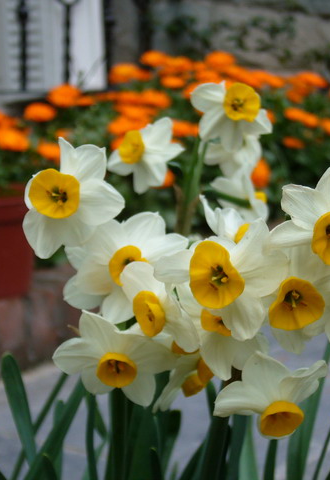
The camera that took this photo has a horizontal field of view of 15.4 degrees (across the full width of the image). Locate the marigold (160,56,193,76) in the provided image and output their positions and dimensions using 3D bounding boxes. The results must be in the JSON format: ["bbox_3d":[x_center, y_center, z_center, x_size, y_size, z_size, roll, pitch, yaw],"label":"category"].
[{"bbox_3d":[0.021,-0.324,2.280,0.060,0.034,0.058,0,9,0],"label":"marigold"}]

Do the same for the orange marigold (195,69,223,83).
[{"bbox_3d":[0.083,-0.307,2.280,0.053,0.028,0.053,0,9,0],"label":"orange marigold"}]

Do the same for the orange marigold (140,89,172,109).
[{"bbox_3d":[-0.016,-0.241,2.080,0.054,0.032,0.054,0,9,0],"label":"orange marigold"}]

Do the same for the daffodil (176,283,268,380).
[{"bbox_3d":[0.025,0.040,0.530,0.043,0.043,0.026,0,7,3],"label":"daffodil"}]

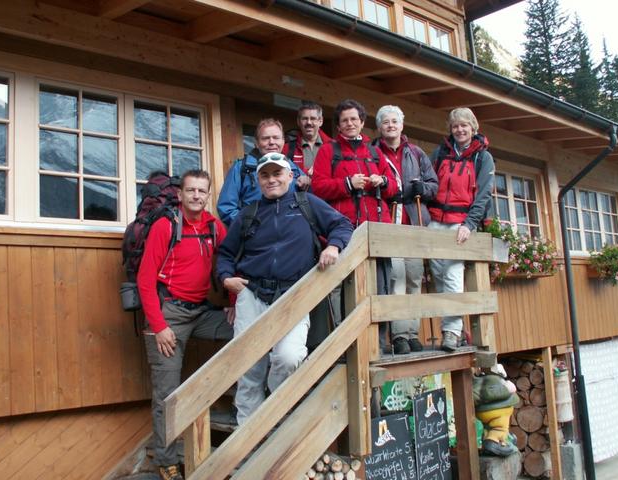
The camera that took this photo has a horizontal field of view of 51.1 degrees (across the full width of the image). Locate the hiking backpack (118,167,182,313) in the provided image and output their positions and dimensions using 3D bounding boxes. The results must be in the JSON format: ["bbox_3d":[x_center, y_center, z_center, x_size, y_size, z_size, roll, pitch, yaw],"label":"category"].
[{"bbox_3d":[-0.851,0.009,3.760,0.380,0.780,0.340,2,-9,-36],"label":"hiking backpack"}]

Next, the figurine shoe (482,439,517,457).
[{"bbox_3d":[1.542,1.688,5.250,0.125,0.105,0.260,4,-10,-45],"label":"figurine shoe"}]

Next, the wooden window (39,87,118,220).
[{"bbox_3d":[-1.338,-0.501,3.773,0.470,0.765,0.090,3,-10,-41],"label":"wooden window"}]

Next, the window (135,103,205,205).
[{"bbox_3d":[-0.902,-0.498,4.183,0.480,0.765,0.090,3,-10,-41],"label":"window"}]

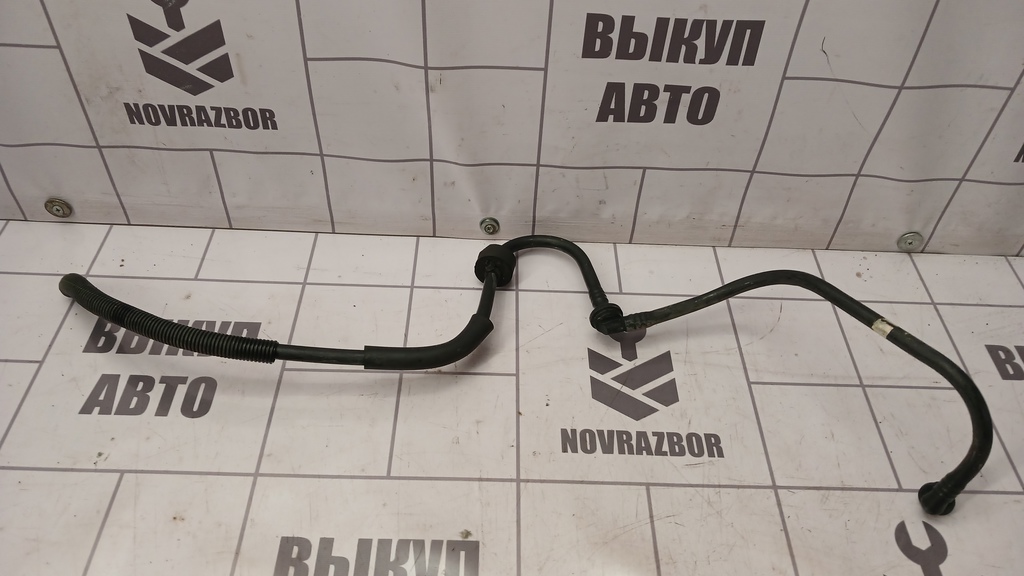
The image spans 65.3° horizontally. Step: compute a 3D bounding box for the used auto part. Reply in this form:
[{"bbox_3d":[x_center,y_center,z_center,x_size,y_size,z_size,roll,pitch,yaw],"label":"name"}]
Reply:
[{"bbox_3d":[0.009,0.010,0.640,0.681,0.105,0.209,9,47,5],"label":"used auto part"}]

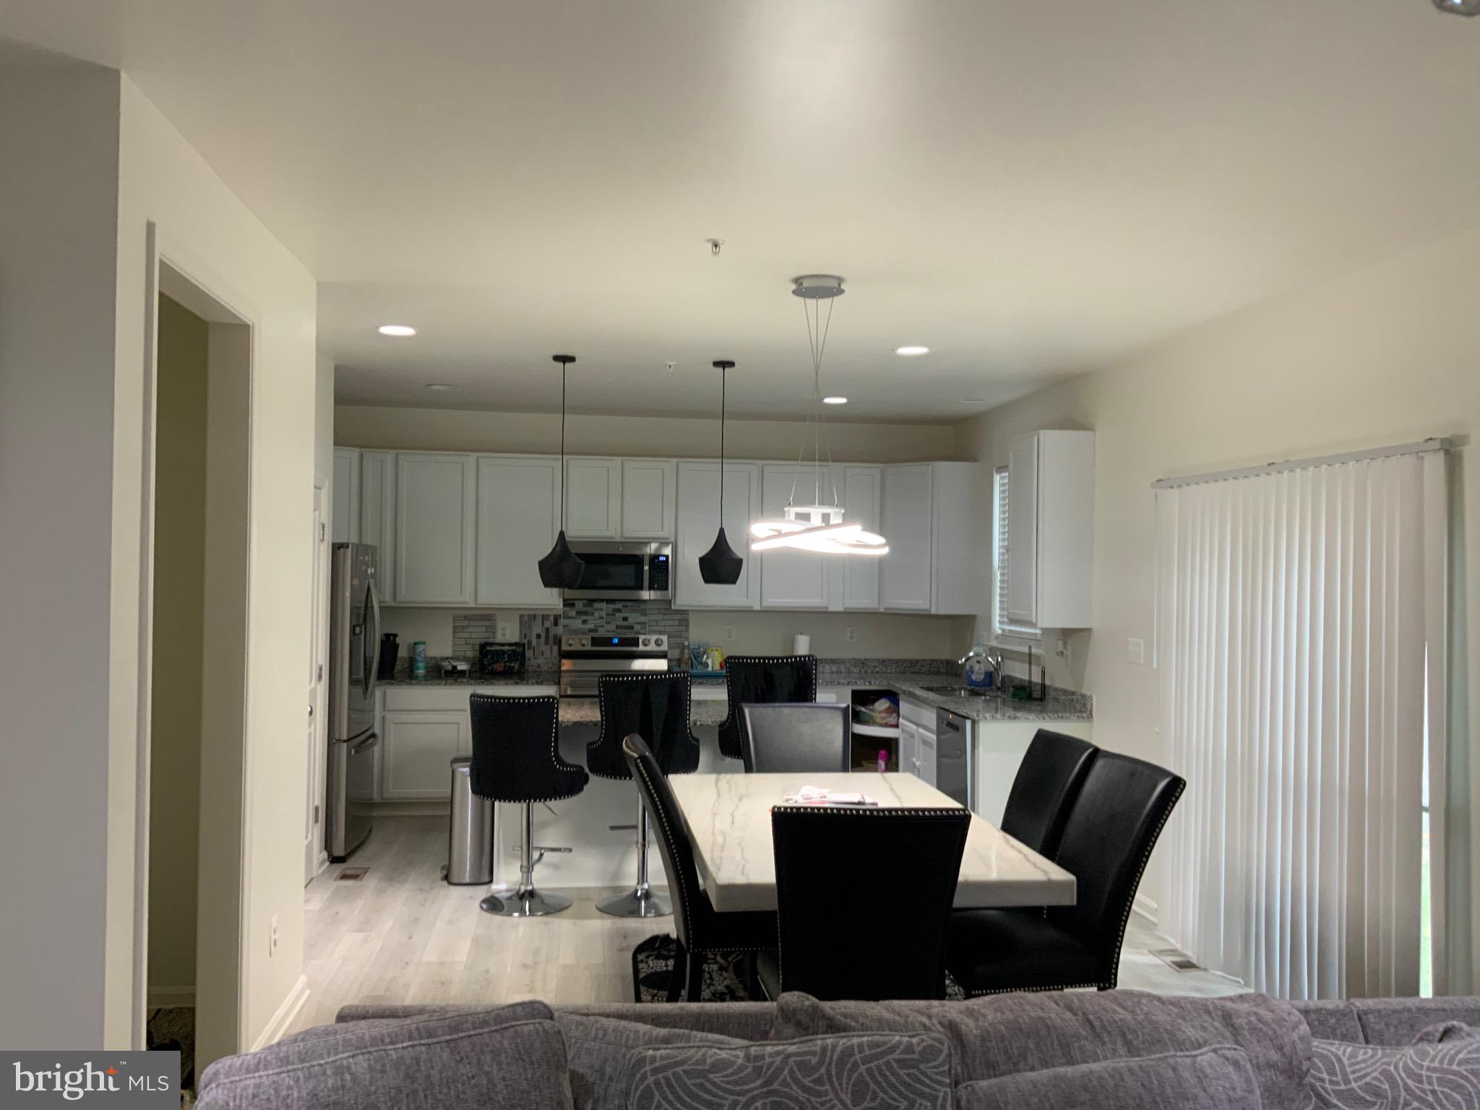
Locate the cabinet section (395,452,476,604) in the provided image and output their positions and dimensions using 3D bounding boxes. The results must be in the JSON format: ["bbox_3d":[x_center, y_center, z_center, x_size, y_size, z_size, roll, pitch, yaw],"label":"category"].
[{"bbox_3d":[-2.099,-0.174,8.608,0.539,1.066,0.325,1,0,-8],"label":"cabinet section"}]

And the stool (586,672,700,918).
[{"bbox_3d":[-0.479,1.165,6.166,0.540,1.170,0.520,1,-1,-16],"label":"stool"}]

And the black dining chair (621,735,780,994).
[{"bbox_3d":[-0.058,1.214,4.458,0.680,1.055,0.510,1,-1,-8],"label":"black dining chair"}]

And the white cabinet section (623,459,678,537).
[{"bbox_3d":[-0.653,-0.383,8.815,0.392,0.600,0.325,1,0,-8],"label":"white cabinet section"}]

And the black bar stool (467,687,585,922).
[{"bbox_3d":[-1.040,1.201,6.133,0.540,1.050,0.520,1,-1,11],"label":"black bar stool"}]

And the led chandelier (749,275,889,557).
[{"bbox_3d":[0.307,-0.518,4.681,0.540,1.049,0.520,1,-1,-7],"label":"led chandelier"}]

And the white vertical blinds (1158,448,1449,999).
[{"bbox_3d":[2.125,0.723,4.872,0.100,2.090,1.880,1,-1,-8],"label":"white vertical blinds"}]

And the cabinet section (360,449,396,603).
[{"bbox_3d":[-2.481,-0.181,8.554,0.240,1.066,0.325,1,0,-8],"label":"cabinet section"}]

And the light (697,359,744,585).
[{"bbox_3d":[-0.092,-0.433,6.646,0.240,1.181,0.240,1,-1,-7],"label":"light"}]

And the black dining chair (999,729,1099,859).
[{"bbox_3d":[0.928,1.234,4.769,0.680,1.055,0.510,1,-1,-8],"label":"black dining chair"}]

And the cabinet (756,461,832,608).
[{"bbox_3d":[0.376,-0.130,8.971,0.521,1.066,0.330,1,-1,-7],"label":"cabinet"}]

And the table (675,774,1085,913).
[{"bbox_3d":[0.348,1.371,4.706,1.115,0.760,1.950,1,-1,-8],"label":"table"}]

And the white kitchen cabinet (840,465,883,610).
[{"bbox_3d":[0.845,-0.126,9.039,0.310,1.040,0.340,1,-1,-8],"label":"white kitchen cabinet"}]

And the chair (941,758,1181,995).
[{"bbox_3d":[1.021,1.229,4.116,0.680,1.055,0.510,1,-1,-8],"label":"chair"}]

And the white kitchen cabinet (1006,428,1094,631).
[{"bbox_3d":[1.736,-0.136,6.951,0.326,1.066,0.442,1,-1,-7],"label":"white kitchen cabinet"}]

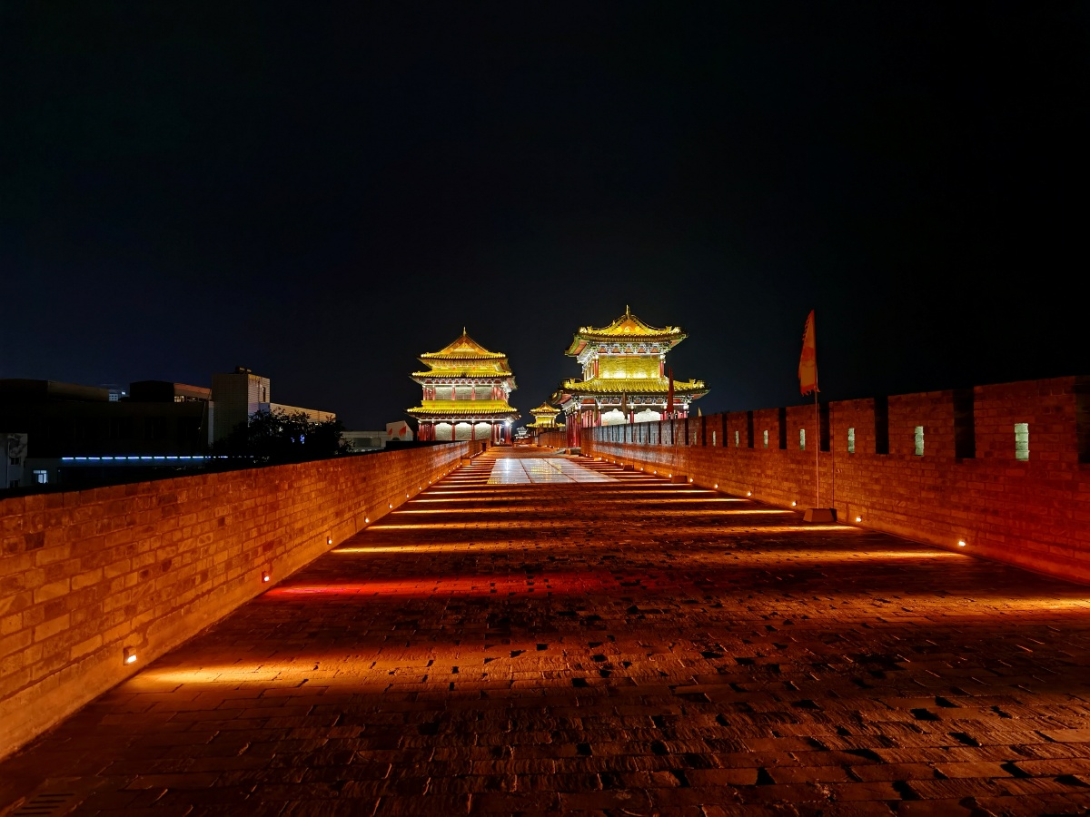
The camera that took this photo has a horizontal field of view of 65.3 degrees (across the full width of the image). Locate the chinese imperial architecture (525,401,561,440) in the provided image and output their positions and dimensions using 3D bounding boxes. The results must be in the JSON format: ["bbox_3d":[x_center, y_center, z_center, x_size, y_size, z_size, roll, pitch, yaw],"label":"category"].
[{"bbox_3d":[-0.160,5.200,291.000,14.400,14.800,20.000,0,-2,-3],"label":"chinese imperial architecture"}]

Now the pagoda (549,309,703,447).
[{"bbox_3d":[8.330,-2.900,92.900,14.400,14.800,20.300,0,-2,-3],"label":"pagoda"}]

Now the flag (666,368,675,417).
[{"bbox_3d":[4.410,-0.560,30.000,0.360,1.750,0.220,0,-2,6],"label":"flag"}]

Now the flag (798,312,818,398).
[{"bbox_3d":[5.205,-1.088,16.830,0.420,1.700,0.200,0,-2,6],"label":"flag"}]

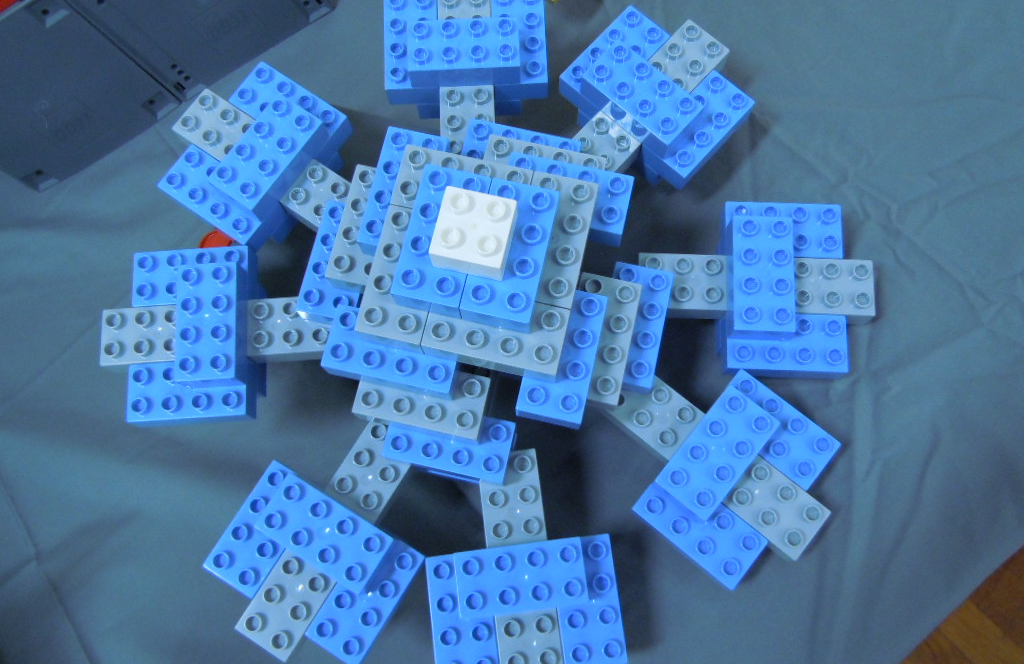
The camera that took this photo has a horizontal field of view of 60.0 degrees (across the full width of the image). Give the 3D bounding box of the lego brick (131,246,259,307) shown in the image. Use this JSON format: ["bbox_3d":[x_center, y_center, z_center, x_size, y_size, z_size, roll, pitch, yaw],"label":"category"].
[{"bbox_3d":[-0.180,-0.029,0.506,0.064,0.022,0.032,-4,76,0],"label":"lego brick"}]

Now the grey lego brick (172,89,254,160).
[{"bbox_3d":[-0.161,-0.111,0.519,0.064,0.024,0.032,34,79,8],"label":"grey lego brick"}]

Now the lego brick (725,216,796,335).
[{"bbox_3d":[0.133,-0.029,0.475,0.032,0.024,0.064,2,76,2],"label":"lego brick"}]

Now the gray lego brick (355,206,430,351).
[{"bbox_3d":[-0.050,-0.025,0.424,0.032,0.023,0.064,12,76,5],"label":"gray lego brick"}]

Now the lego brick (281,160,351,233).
[{"bbox_3d":[-0.111,-0.077,0.516,0.064,0.022,0.032,34,79,9],"label":"lego brick"}]

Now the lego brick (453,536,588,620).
[{"bbox_3d":[0.005,0.123,0.445,0.064,0.023,0.032,-7,76,0],"label":"lego brick"}]

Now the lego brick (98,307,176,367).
[{"bbox_3d":[-0.194,0.003,0.498,0.064,0.022,0.032,-4,76,0],"label":"lego brick"}]

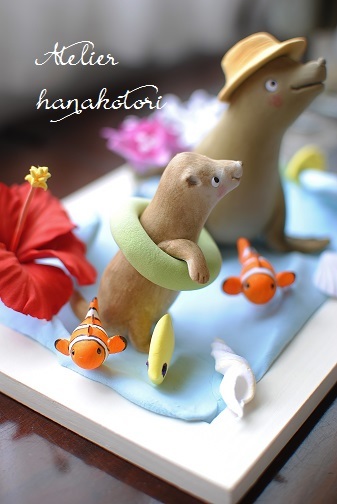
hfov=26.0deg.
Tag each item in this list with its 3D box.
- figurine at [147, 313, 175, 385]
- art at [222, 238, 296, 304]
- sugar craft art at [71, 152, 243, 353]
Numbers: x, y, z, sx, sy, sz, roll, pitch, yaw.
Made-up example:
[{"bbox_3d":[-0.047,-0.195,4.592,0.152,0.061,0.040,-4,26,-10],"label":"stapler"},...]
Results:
[{"bbox_3d":[-0.004,0.055,0.415,0.013,0.034,0.051,2,30,8],"label":"figurine"},{"bbox_3d":[0.056,0.013,0.487,0.048,0.027,0.059,-6,30,-6],"label":"art"},{"bbox_3d":[-0.013,-0.001,0.424,0.115,0.124,0.069,6,31,16],"label":"sugar craft art"}]

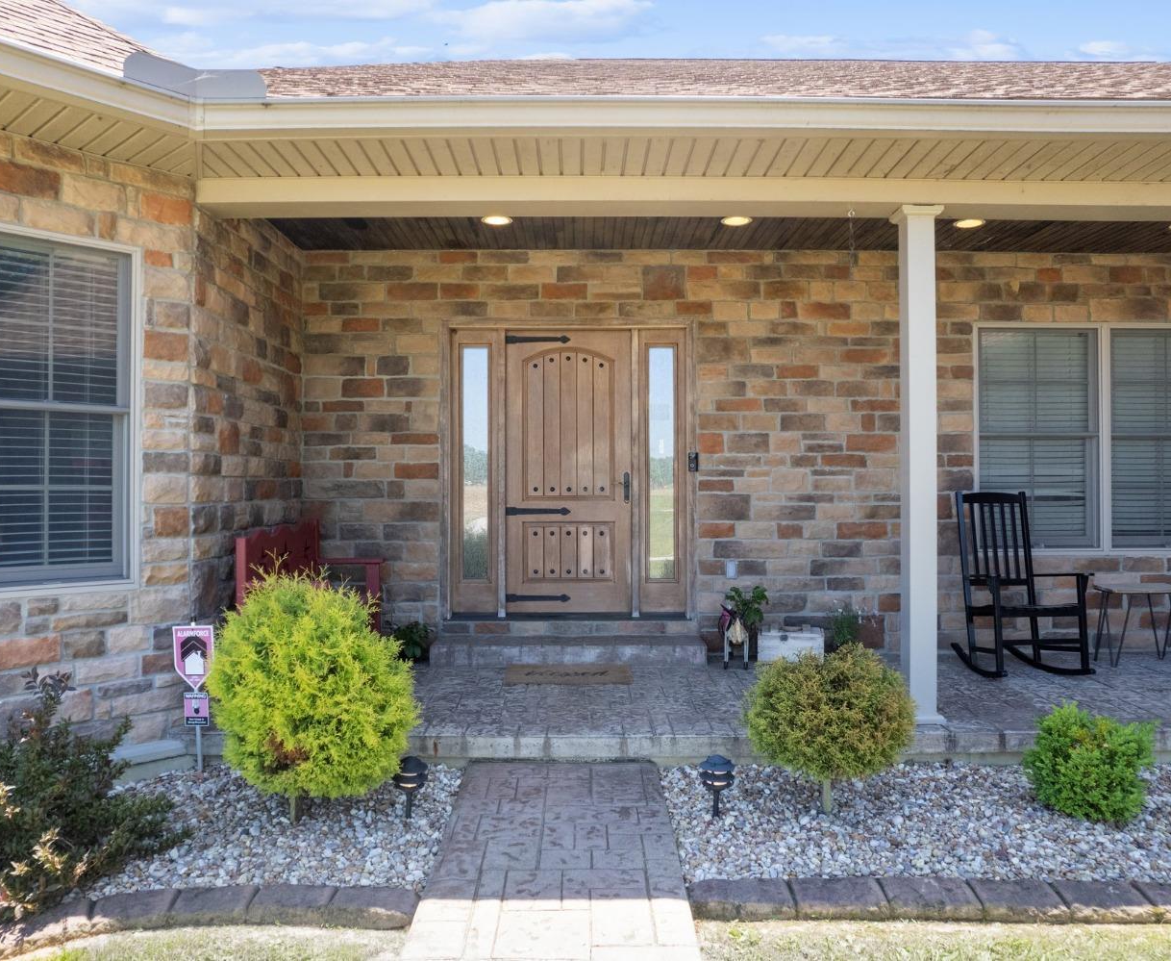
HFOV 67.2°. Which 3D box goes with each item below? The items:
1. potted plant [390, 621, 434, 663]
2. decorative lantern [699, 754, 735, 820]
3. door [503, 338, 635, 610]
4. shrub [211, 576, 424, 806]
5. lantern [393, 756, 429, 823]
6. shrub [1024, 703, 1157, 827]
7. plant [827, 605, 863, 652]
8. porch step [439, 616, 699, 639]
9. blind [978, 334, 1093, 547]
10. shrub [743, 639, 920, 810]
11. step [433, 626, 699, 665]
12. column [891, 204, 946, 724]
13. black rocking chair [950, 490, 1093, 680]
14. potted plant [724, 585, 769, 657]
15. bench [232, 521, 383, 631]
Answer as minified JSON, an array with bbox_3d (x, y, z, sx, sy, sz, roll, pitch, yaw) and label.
[{"bbox_3d":[-1.183,1.092,5.970,0.320,0.300,0.300,0,0,-1],"label":"potted plant"},{"bbox_3d":[0.531,1.229,3.550,0.147,0.250,0.147,0,0,-1],"label":"decorative lantern"},{"bbox_3d":[-0.117,-0.062,6.330,0.910,2.040,0.070,0,0,-1],"label":"door"},{"bbox_3d":[-1.087,0.815,3.509,0.820,0.920,0.820,0,0,-1],"label":"shrub"},{"bbox_3d":[-0.716,1.255,3.580,0.147,0.258,0.147,0,0,-1],"label":"lantern"},{"bbox_3d":[2.083,1.132,3.640,0.540,0.440,0.500,0,0,-1],"label":"shrub"},{"bbox_3d":[1.774,1.028,6.030,0.260,0.350,0.250,0,0,-1],"label":"plant"},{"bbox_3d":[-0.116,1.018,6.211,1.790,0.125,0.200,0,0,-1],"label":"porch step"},{"bbox_3d":[3.242,-0.296,6.327,0.850,1.560,0.050,0,0,-1],"label":"blind"},{"bbox_3d":[0.999,1.005,3.600,0.680,0.690,0.670,0,0,-1],"label":"shrub"},{"bbox_3d":[-0.112,1.146,5.940,1.790,0.137,0.410,0,0,-1],"label":"step"},{"bbox_3d":[1.678,-0.080,4.464,0.210,2.560,0.210,0,0,-1],"label":"column"},{"bbox_3d":[2.807,0.640,5.823,0.680,1.140,0.740,0,0,-8],"label":"black rocking chair"},{"bbox_3d":[1.099,0.961,6.030,0.310,0.480,0.290,0,0,-1],"label":"potted plant"},{"bbox_3d":[-1.622,0.736,5.393,0.530,0.950,1.410,0,0,-1],"label":"bench"}]

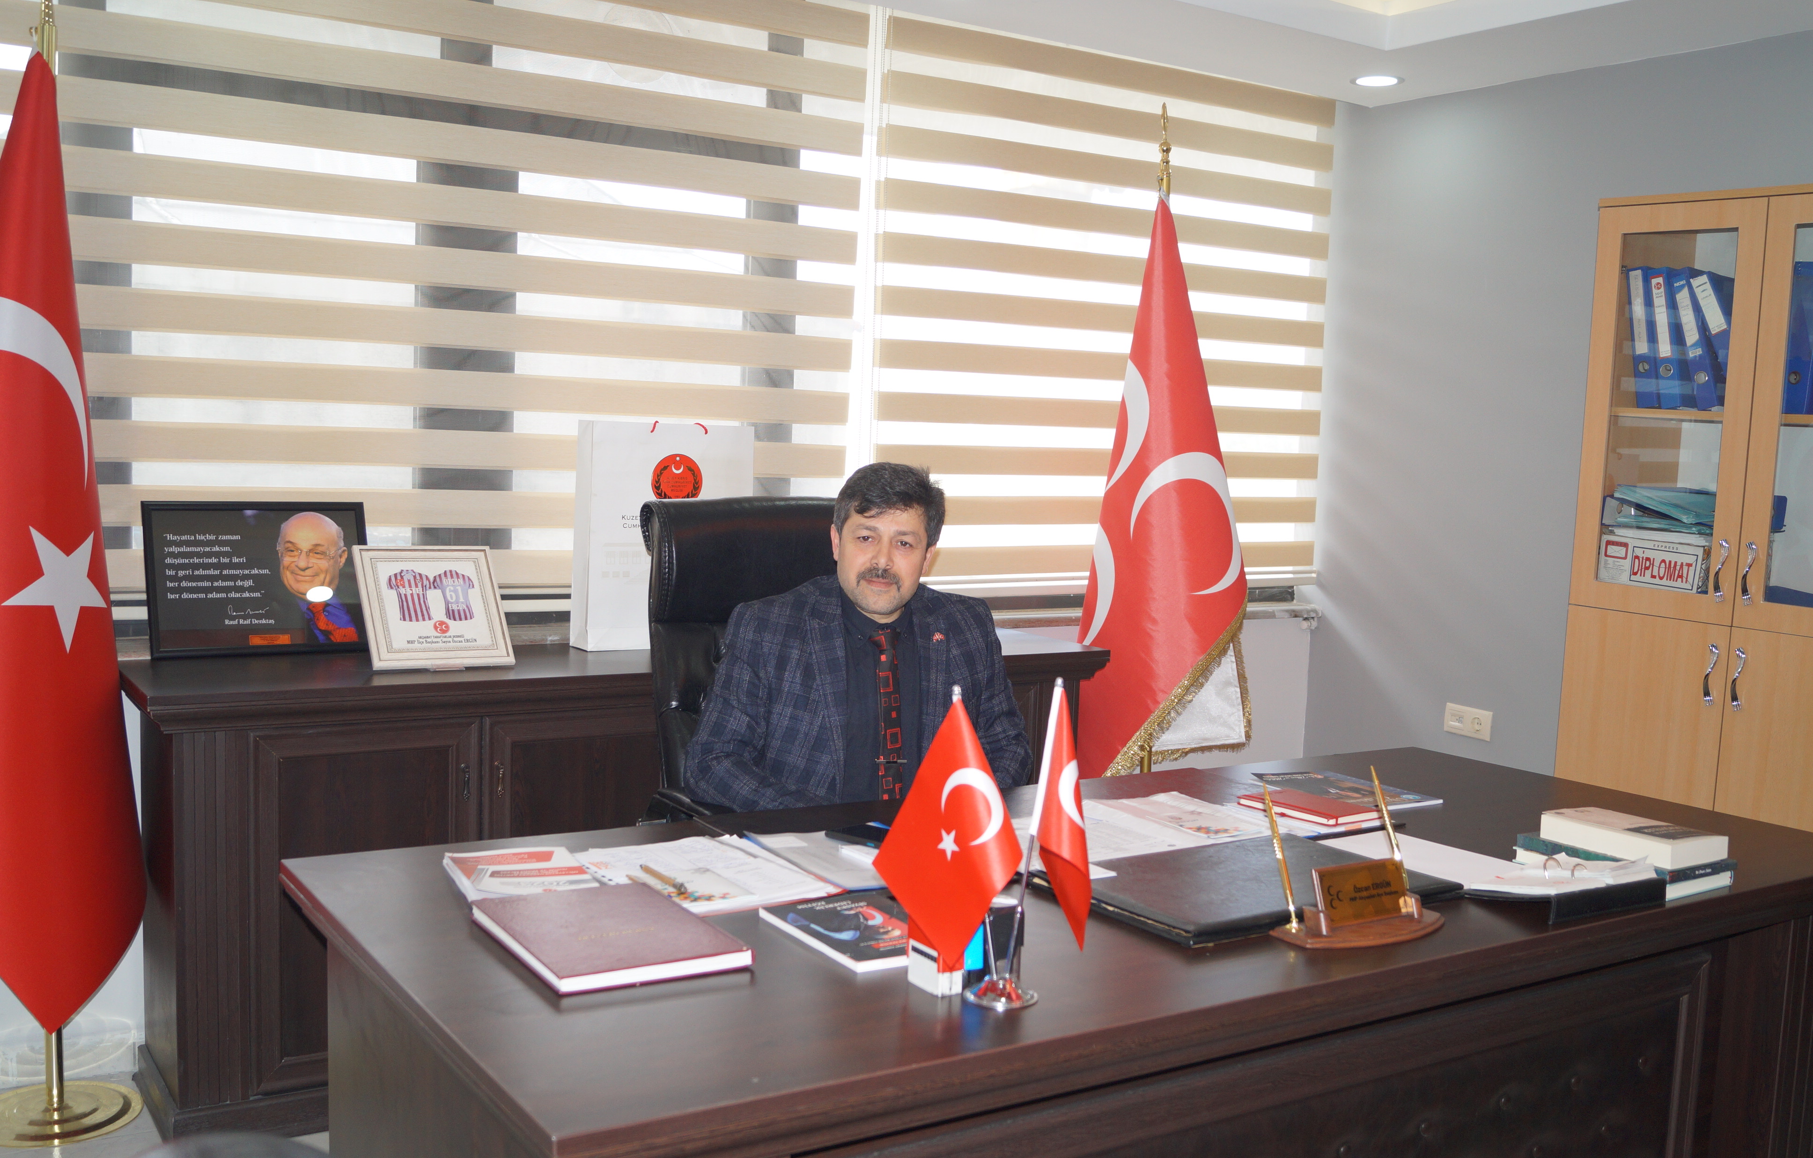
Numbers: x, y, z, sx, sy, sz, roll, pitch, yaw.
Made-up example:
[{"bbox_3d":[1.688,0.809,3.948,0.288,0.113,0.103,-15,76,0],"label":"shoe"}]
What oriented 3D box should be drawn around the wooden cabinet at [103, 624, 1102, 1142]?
[{"bbox_3d":[-0.543,0.566,3.643,2.104,0.805,0.436,-1,7,-32],"label":"wooden cabinet"}]

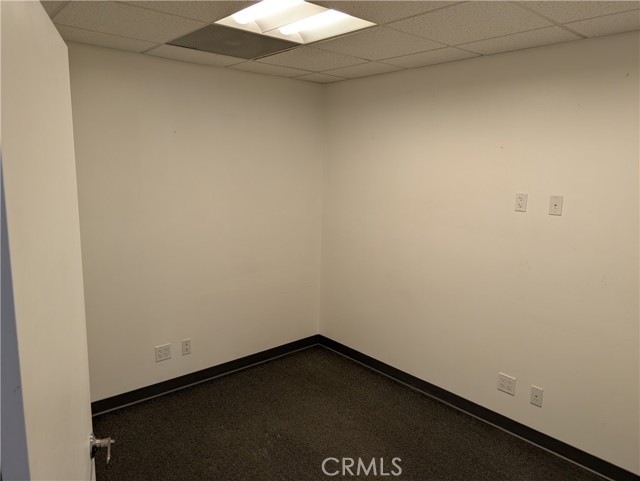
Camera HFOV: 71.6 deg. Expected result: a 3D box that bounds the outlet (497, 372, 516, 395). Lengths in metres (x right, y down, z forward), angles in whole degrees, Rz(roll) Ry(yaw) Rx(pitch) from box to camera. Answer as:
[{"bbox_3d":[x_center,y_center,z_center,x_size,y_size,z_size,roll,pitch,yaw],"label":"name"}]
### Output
[{"bbox_3d":[1.225,0.946,2.919,0.010,0.116,0.117,-8,13,-41],"label":"outlet"}]

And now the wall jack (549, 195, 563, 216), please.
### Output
[{"bbox_3d":[1.368,-0.202,2.575,0.010,0.116,0.071,-8,13,-41],"label":"wall jack"}]

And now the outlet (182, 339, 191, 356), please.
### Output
[{"bbox_3d":[-1.021,0.824,3.412,0.071,0.116,0.010,-8,13,-41],"label":"outlet"}]

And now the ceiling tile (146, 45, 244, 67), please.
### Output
[{"bbox_3d":[-0.818,-1.242,2.986,0.600,0.020,0.310,-8,13,-41],"label":"ceiling tile"}]

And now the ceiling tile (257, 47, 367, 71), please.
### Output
[{"bbox_3d":[-0.064,-1.239,3.044,0.600,0.020,0.600,-8,13,-41],"label":"ceiling tile"}]

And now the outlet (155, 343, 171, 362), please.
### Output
[{"bbox_3d":[-1.158,0.838,3.292,0.117,0.116,0.010,-8,13,-41],"label":"outlet"}]

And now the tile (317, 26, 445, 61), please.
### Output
[{"bbox_3d":[0.328,-1.154,2.606,0.600,0.020,0.600,-8,13,-41],"label":"tile"}]

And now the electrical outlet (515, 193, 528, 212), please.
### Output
[{"bbox_3d":[1.234,-0.233,2.724,0.010,0.116,0.071,-8,13,-41],"label":"electrical outlet"}]

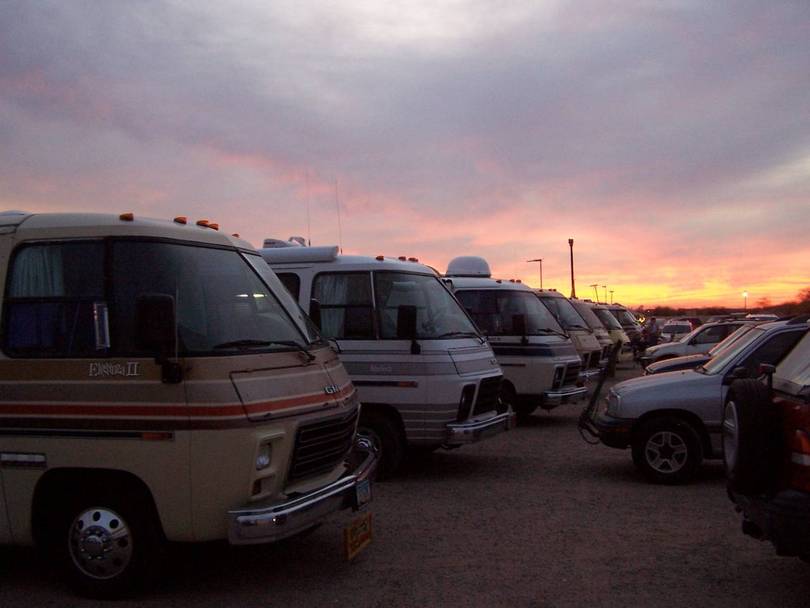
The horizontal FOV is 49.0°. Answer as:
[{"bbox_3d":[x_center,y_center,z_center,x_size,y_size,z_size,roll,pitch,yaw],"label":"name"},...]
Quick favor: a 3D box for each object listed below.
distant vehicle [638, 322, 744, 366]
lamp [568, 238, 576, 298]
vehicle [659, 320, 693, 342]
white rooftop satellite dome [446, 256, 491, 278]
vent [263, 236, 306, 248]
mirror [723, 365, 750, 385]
[{"bbox_3d":[8.655,1.272,23.788,4.500,1.680,1.800,-2,-2,15],"label":"distant vehicle"},{"bbox_3d":[12.314,-0.862,65.000,0.420,8.000,0.420,-1,-2,0],"label":"lamp"},{"bbox_3d":[15.721,1.841,51.500,1.850,1.740,4.600,-2,-2,18],"label":"vehicle"},{"bbox_3d":[1.137,-0.663,15.969,0.810,0.380,0.810,0,-1,0],"label":"white rooftop satellite dome"},{"bbox_3d":[-1.497,-0.696,11.050,0.480,0.280,0.450,-2,-2,17],"label":"vent"},{"bbox_3d":[3.271,0.684,8.750,0.170,0.170,0.230,-2,-2,15],"label":"mirror"}]

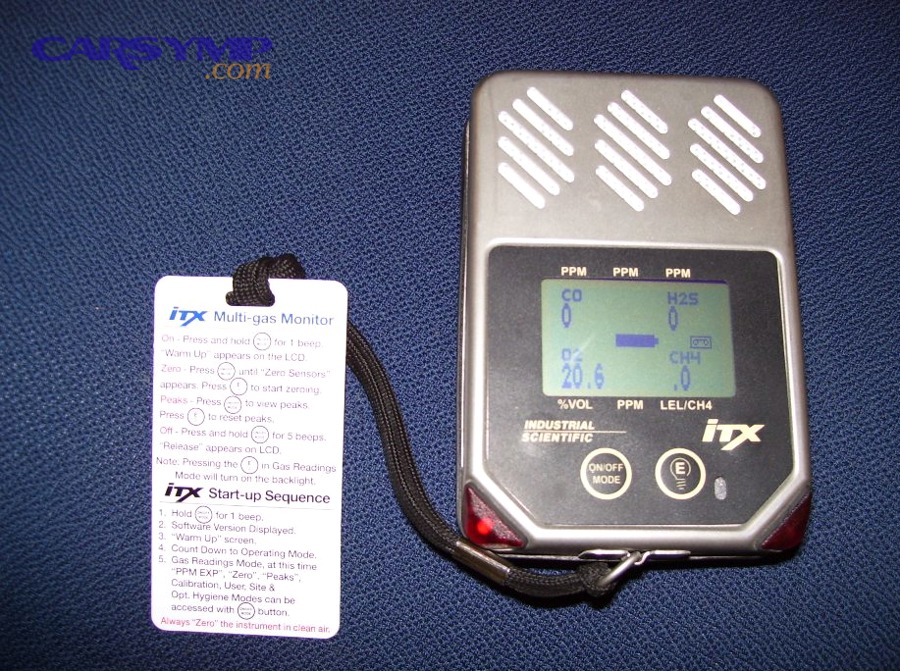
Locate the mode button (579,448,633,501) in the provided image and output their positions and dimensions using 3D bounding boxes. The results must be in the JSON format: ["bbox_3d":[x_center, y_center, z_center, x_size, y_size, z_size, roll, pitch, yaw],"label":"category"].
[{"bbox_3d":[0.035,0.031,0.211,0.012,0.002,0.012,1,79,-5],"label":"mode button"}]

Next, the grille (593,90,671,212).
[{"bbox_3d":[0.044,-0.045,0.228,0.019,0.002,0.031,1,79,-5],"label":"grille"}]

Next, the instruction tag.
[{"bbox_3d":[-0.055,0.034,0.256,0.053,0.001,0.099,2,93,3],"label":"instruction tag"}]

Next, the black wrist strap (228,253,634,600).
[{"bbox_3d":[-0.011,0.027,0.247,0.132,0.014,0.034,41,82,5],"label":"black wrist strap"}]

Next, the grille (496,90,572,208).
[{"bbox_3d":[0.021,-0.045,0.226,0.018,0.002,0.031,1,79,-5],"label":"grille"}]

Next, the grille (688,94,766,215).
[{"bbox_3d":[0.068,-0.044,0.230,0.019,0.002,0.031,1,79,-5],"label":"grille"}]

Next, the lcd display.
[{"bbox_3d":[0.044,0.001,0.219,0.046,0.002,0.028,1,79,-5],"label":"lcd display"}]

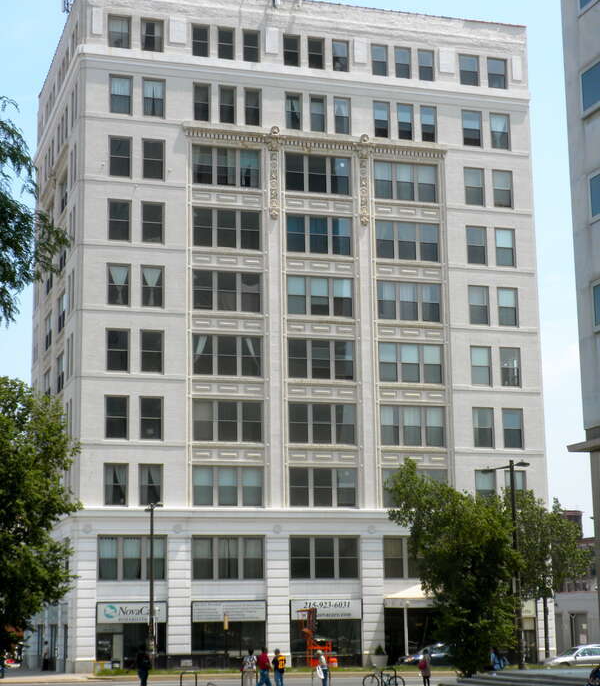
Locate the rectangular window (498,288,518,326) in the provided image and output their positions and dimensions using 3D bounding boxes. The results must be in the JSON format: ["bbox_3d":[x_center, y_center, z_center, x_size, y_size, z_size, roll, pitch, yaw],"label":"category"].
[{"bbox_3d":[13.018,-2.194,86.803,1.398,2.462,0.200,3,-12,-17],"label":"rectangular window"}]

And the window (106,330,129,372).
[{"bbox_3d":[-10.583,0.446,80.894,1.343,2.530,0.150,3,-12,-17],"label":"window"}]

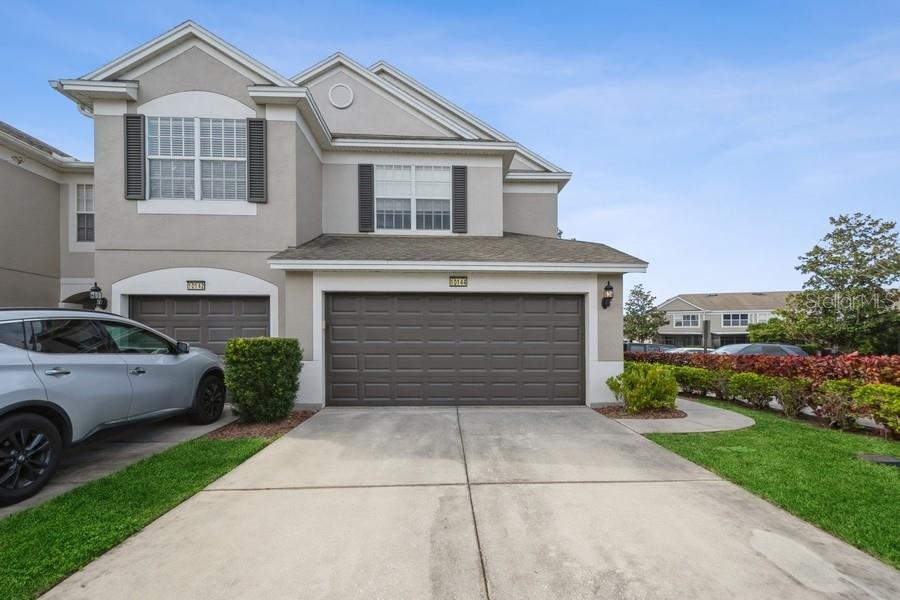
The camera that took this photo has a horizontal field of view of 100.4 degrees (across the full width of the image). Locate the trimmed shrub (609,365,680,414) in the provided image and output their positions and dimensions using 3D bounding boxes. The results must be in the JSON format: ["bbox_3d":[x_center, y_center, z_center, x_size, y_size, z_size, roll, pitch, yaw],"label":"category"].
[{"bbox_3d":[3.420,1.565,6.700,1.160,0.870,1.030,0,-3,0],"label":"trimmed shrub"}]

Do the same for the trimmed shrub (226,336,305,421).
[{"bbox_3d":[-2.950,1.275,6.100,0.950,1.290,0.930,0,-3,0],"label":"trimmed shrub"}]

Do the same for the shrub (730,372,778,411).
[{"bbox_3d":[5.600,1.660,6.920,0.690,0.700,0.710,0,-3,0],"label":"shrub"}]

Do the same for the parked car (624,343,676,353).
[{"bbox_3d":[11.100,3.100,20.300,4.800,1.650,1.900,0,-3,0],"label":"parked car"}]

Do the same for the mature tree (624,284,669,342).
[{"bbox_3d":[14.800,1.850,29.000,4.400,6.100,4.400,0,-3,0],"label":"mature tree"}]

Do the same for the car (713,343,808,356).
[{"bbox_3d":[11.600,2.420,14.300,4.600,1.500,1.820,0,-3,0],"label":"car"}]

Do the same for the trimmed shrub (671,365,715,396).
[{"bbox_3d":[5.580,1.870,8.600,0.700,0.690,0.760,0,-3,0],"label":"trimmed shrub"}]

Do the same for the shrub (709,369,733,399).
[{"bbox_3d":[5.620,1.770,7.780,0.600,0.670,0.620,0,-3,0],"label":"shrub"}]

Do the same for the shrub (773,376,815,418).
[{"bbox_3d":[5.600,1.600,6.140,0.610,0.700,0.630,0,-3,0],"label":"shrub"}]

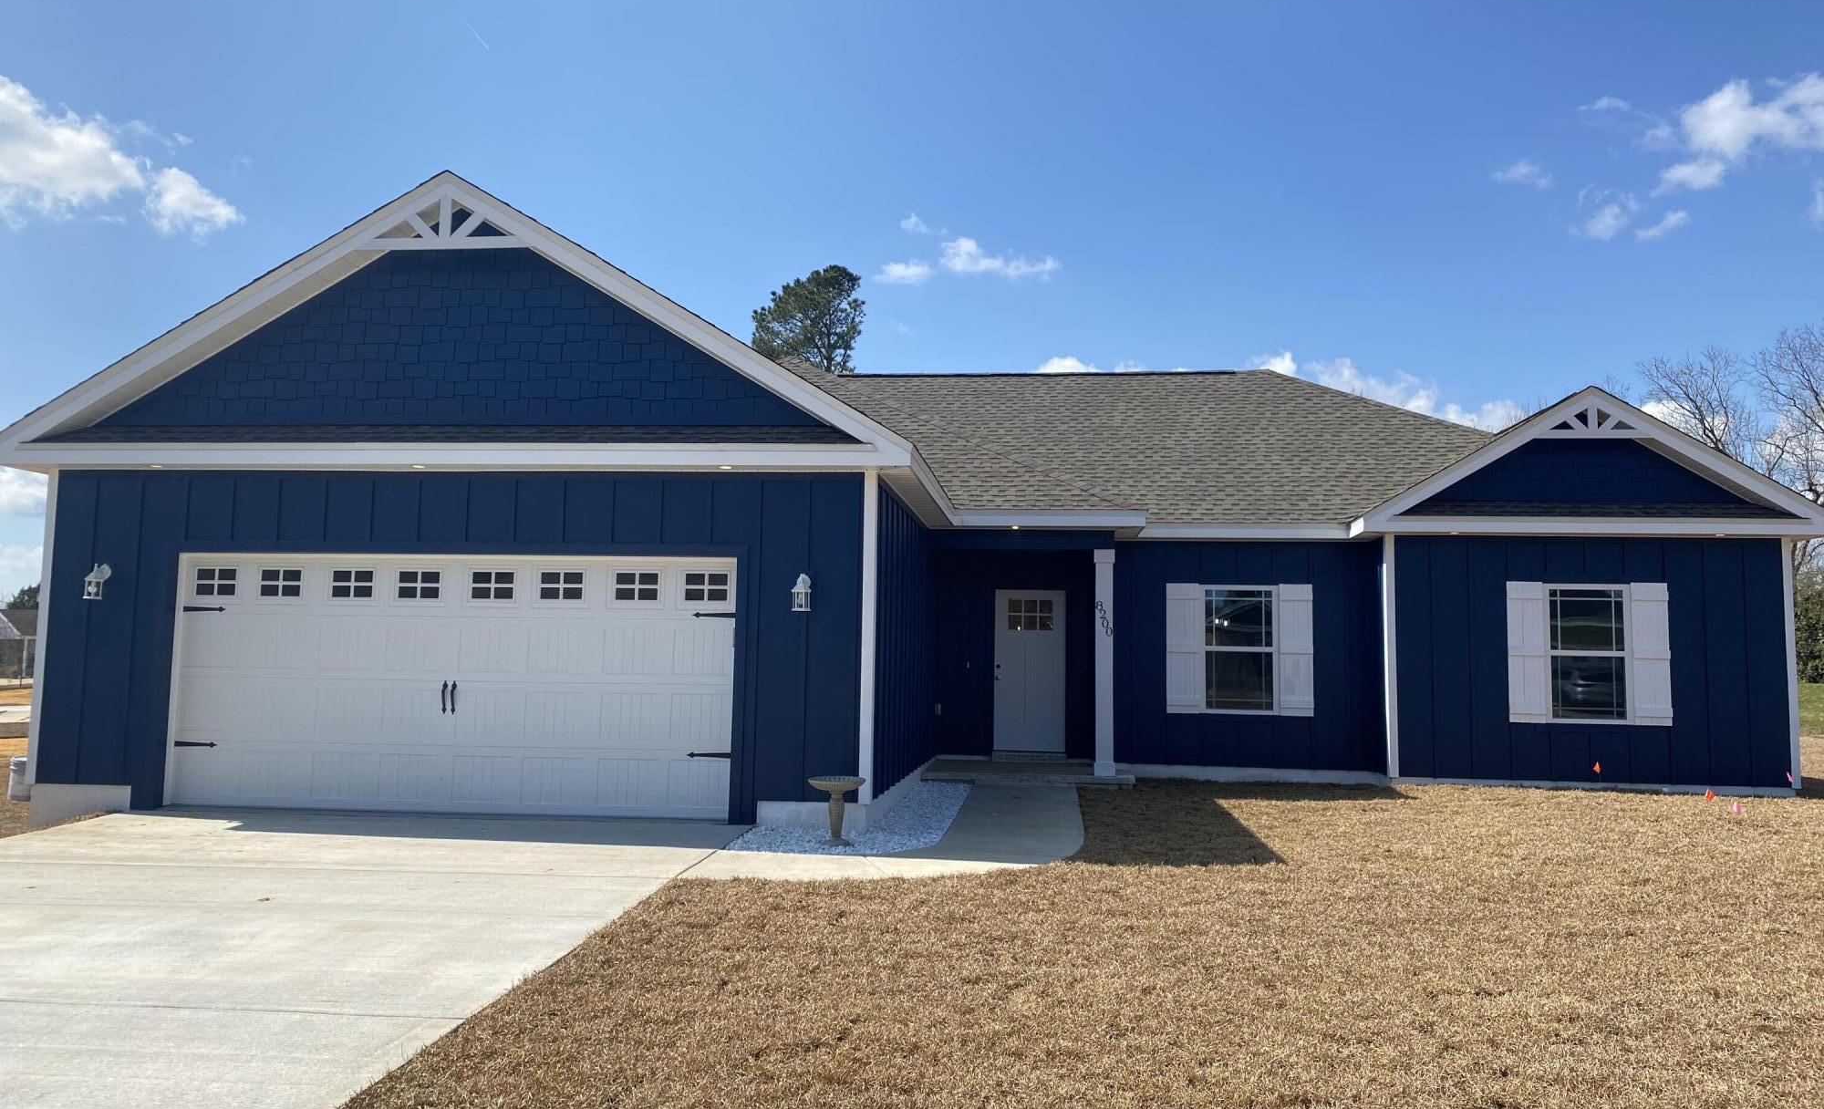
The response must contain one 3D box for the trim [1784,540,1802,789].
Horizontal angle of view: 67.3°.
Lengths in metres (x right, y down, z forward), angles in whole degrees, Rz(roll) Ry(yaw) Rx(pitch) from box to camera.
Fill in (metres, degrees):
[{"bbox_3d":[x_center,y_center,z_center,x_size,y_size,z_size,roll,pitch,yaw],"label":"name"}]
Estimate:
[{"bbox_3d":[9.444,1.159,14.721,0.100,2.680,0.100,0,-5,6],"label":"trim"}]

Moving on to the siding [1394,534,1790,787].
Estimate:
[{"bbox_3d":[7.374,1.134,14.928,4.060,2.680,0.060,0,-5,6],"label":"siding"}]

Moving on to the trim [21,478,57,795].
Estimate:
[{"bbox_3d":[-7.457,0.625,11.792,0.105,2.670,0.100,0,-5,6],"label":"trim"}]

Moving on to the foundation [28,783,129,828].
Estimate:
[{"bbox_3d":[-7.020,2.132,11.675,0.920,0.340,0.200,0,-5,6],"label":"foundation"}]

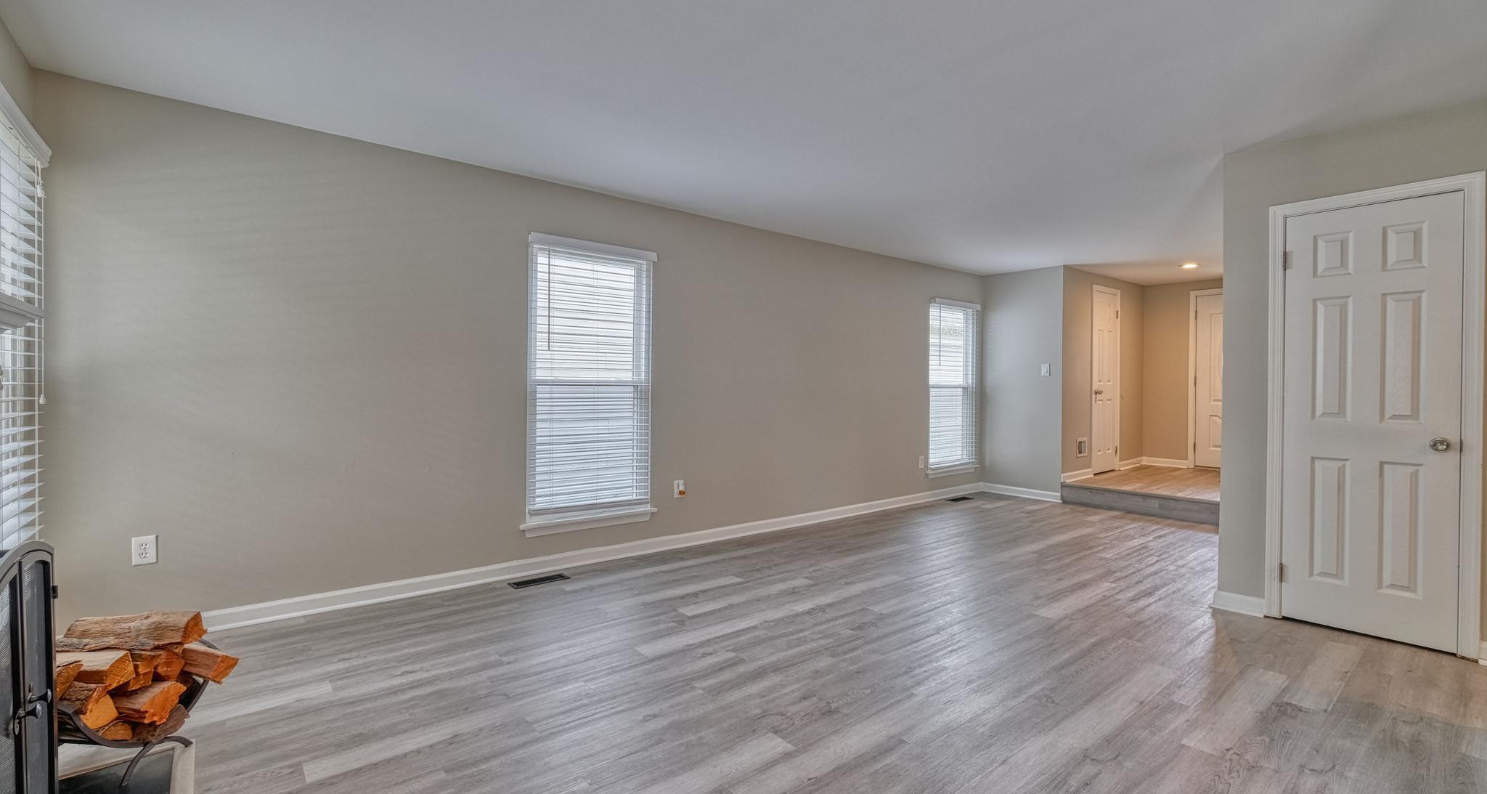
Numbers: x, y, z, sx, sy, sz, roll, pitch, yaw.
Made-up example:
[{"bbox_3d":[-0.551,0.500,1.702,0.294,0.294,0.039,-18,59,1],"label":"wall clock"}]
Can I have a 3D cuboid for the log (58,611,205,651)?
[{"bbox_3d":[-1.890,0.730,1.925,0.370,0.097,0.100,0,1,-3],"label":"log"}]

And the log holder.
[{"bbox_3d":[-1.937,0.972,1.890,0.360,0.275,0.410,1,1,10],"label":"log holder"}]

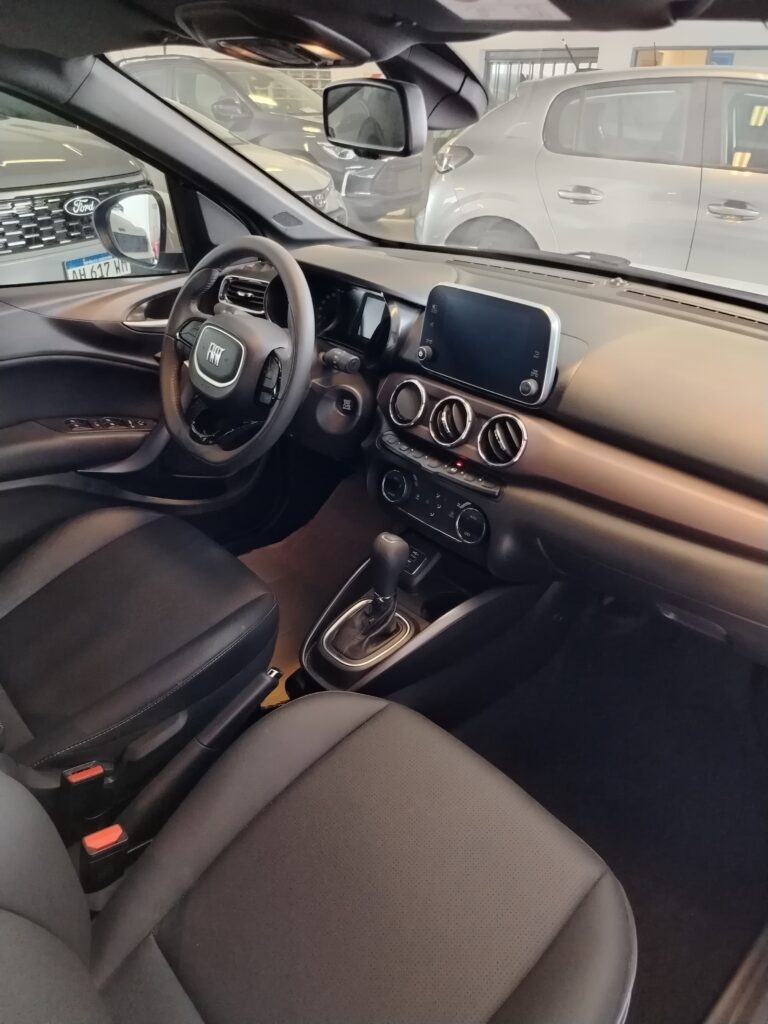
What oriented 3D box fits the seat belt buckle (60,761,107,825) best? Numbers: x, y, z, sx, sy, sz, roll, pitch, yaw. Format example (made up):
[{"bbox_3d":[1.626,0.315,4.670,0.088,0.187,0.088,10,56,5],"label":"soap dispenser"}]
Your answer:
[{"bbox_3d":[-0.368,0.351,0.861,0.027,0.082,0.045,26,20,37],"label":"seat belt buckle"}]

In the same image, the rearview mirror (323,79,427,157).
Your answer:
[{"bbox_3d":[-0.009,-0.421,0.751,0.036,0.065,0.238,-19,34,-14],"label":"rearview mirror"}]

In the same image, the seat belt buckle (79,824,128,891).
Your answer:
[{"bbox_3d":[-0.299,0.381,0.751,0.027,0.082,0.045,26,20,37],"label":"seat belt buckle"}]

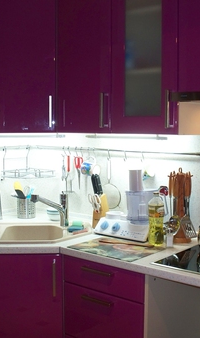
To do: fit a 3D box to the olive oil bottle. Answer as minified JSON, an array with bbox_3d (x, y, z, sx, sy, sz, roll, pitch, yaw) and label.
[{"bbox_3d":[0.283,0.245,2.318,0.079,0.259,0.079,0,5,0],"label":"olive oil bottle"}]

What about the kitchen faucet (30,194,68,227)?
[{"bbox_3d":[-0.286,0.235,2.640,0.235,0.195,0.060,-4,6,-39],"label":"kitchen faucet"}]

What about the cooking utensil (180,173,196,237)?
[{"bbox_3d":[0.436,0.178,2.315,0.075,0.325,0.050,-3,6,-30],"label":"cooking utensil"}]

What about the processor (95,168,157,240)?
[{"bbox_3d":[0.174,0.179,2.518,0.344,0.357,0.235,4,6,35],"label":"processor"}]

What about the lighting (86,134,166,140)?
[{"bbox_3d":[0.137,-0.180,2.568,0.545,0.030,0.045,4,7,40],"label":"lighting"}]

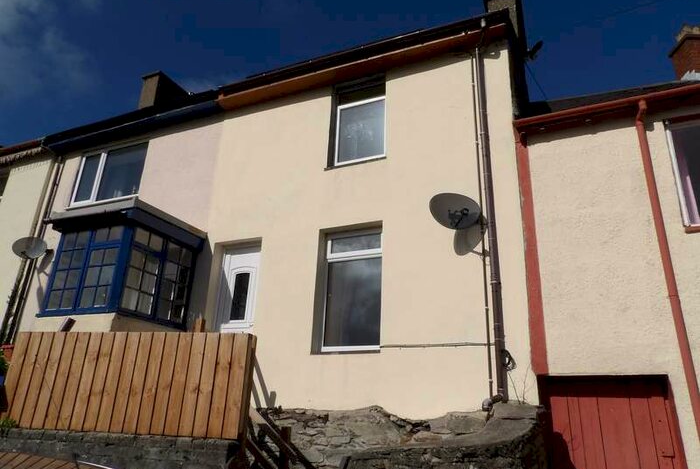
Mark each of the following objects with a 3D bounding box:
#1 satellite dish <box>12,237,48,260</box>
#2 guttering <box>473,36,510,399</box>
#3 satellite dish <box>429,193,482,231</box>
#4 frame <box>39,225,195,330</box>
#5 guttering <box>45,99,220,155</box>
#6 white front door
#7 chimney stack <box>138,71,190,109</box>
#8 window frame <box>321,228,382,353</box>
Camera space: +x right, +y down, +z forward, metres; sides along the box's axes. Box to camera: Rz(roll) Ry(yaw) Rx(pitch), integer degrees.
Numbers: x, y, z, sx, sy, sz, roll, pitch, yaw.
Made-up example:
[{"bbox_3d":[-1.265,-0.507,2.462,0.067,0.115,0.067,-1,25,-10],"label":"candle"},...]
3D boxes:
[{"bbox_3d":[-5.834,0.206,8.803,0.560,0.500,0.360,7,-21,-10],"label":"satellite dish"},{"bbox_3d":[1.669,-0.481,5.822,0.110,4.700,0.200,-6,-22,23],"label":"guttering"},{"bbox_3d":[1.272,-0.325,5.732,0.600,0.530,0.360,5,-21,-6],"label":"satellite dish"},{"bbox_3d":[-3.298,0.595,7.104,1.520,1.380,1.320,-6,-22,23],"label":"frame"},{"bbox_3d":[-4.141,-2.017,8.956,4.250,0.170,0.150,-6,-22,23],"label":"guttering"},{"bbox_3d":[-1.626,1.190,7.215,0.840,2.050,0.080,-6,-22,23],"label":"white front door"},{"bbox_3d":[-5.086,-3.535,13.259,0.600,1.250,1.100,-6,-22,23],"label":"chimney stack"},{"bbox_3d":[0.075,0.745,6.571,0.930,1.640,0.080,-6,-22,23],"label":"window frame"}]

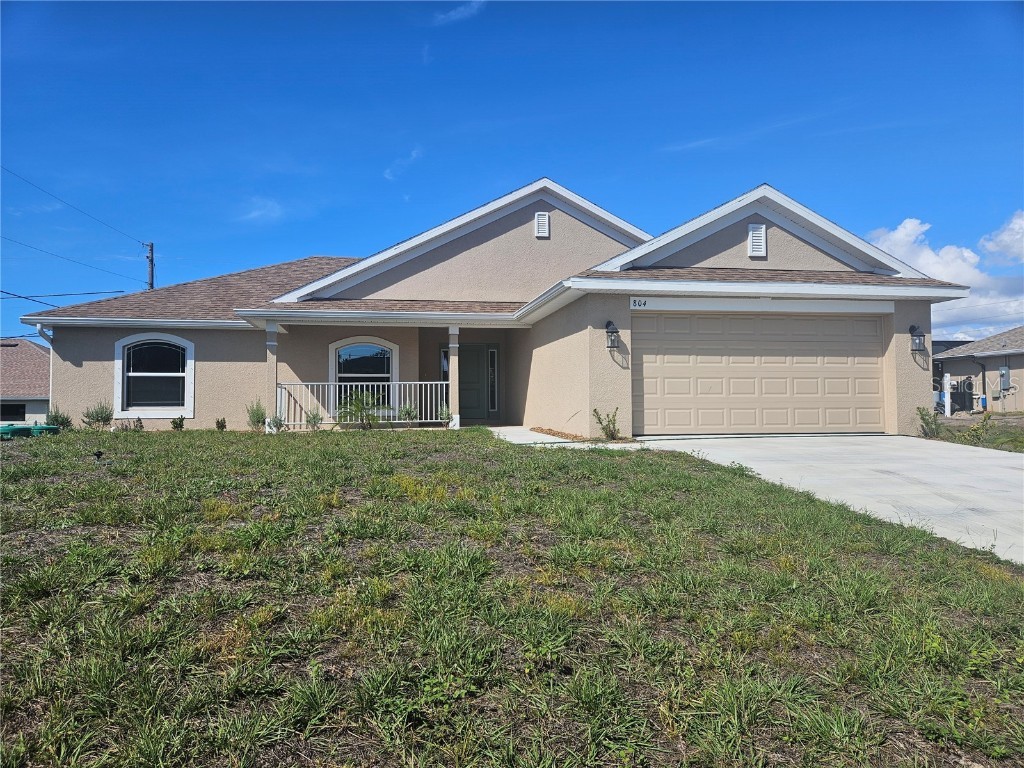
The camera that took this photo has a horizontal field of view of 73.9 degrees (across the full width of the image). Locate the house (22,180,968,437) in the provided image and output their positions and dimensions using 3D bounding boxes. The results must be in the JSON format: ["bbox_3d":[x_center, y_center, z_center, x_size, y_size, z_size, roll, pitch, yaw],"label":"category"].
[{"bbox_3d":[-2.303,-1.664,18.559,17.880,5.620,16.950,0,-2,-10],"label":"house"}]

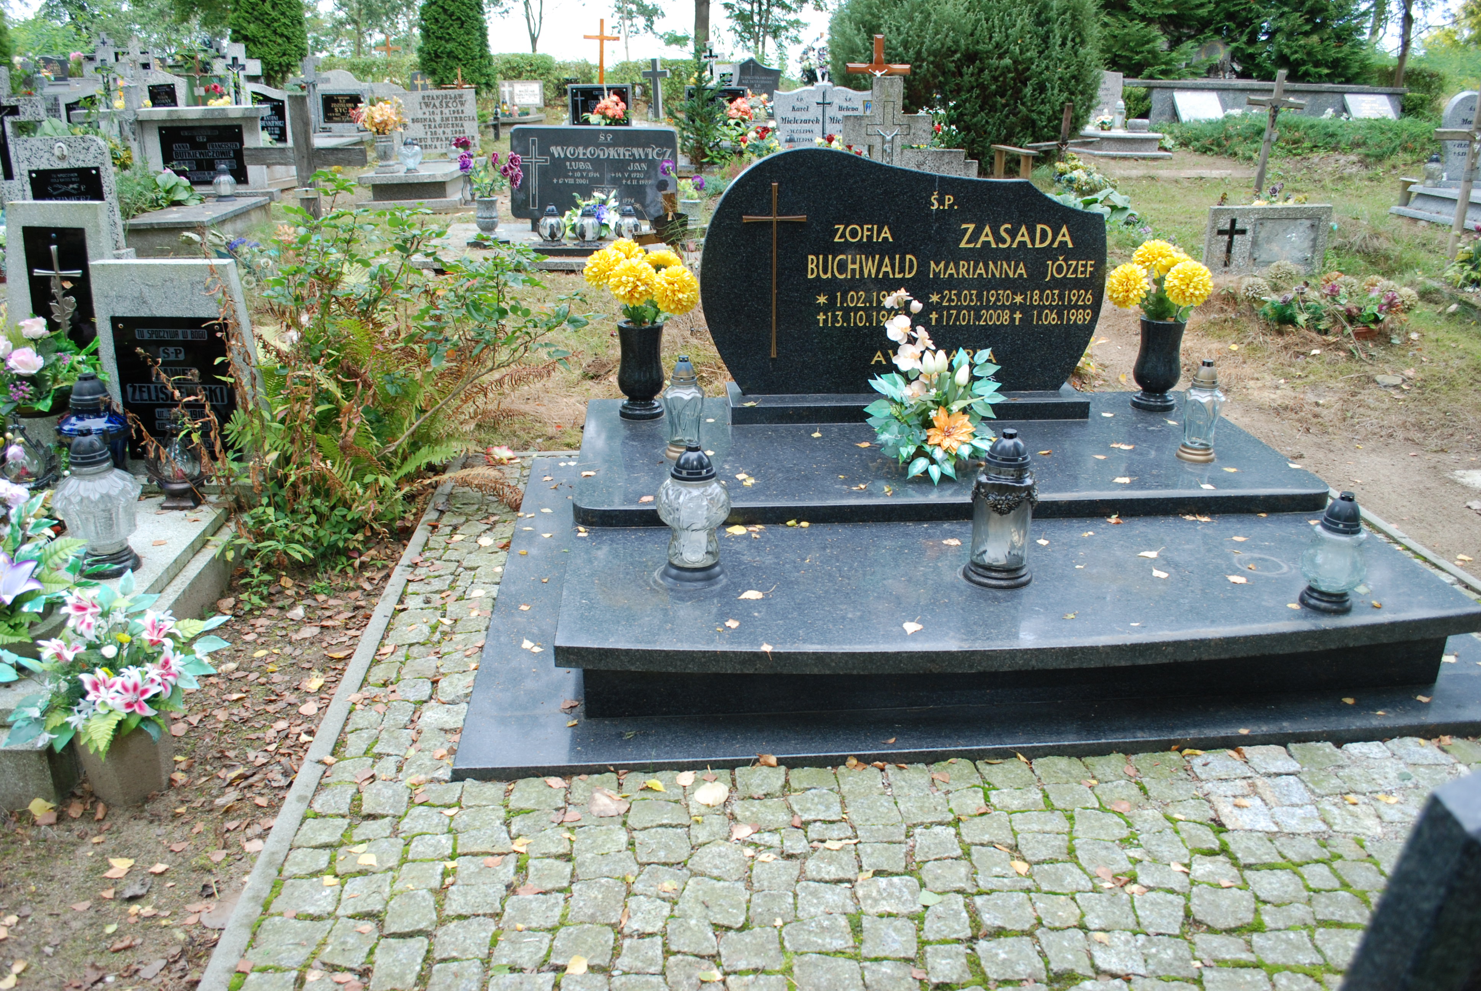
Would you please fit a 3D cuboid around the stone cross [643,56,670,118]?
[{"bbox_3d":[-1.215,-5.849,16.000,0.380,0.880,0.120,6,22,14],"label":"stone cross"}]

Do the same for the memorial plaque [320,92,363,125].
[{"bbox_3d":[-4.649,-4.520,13.000,0.460,0.310,0.030,-1,21,-5],"label":"memorial plaque"}]

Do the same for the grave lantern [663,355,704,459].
[{"bbox_3d":[-0.172,-0.264,3.321,0.120,0.295,0.120,-1,21,-5],"label":"grave lantern"}]

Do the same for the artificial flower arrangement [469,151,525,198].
[{"bbox_3d":[-1.831,-2.400,8.300,0.410,0.350,0.320,-1,22,-5],"label":"artificial flower arrangement"}]

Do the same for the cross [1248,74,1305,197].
[{"bbox_3d":[5.795,-3.959,12.200,0.680,1.330,0.090,-1,21,-9],"label":"cross"}]

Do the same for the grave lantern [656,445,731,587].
[{"bbox_3d":[-0.107,0.040,2.558,0.168,0.313,0.168,-1,22,-4],"label":"grave lantern"}]

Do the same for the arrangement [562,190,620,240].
[{"bbox_3d":[-1.060,-1.992,7.900,0.400,0.330,0.300,-1,21,-5],"label":"arrangement"}]

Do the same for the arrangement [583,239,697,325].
[{"bbox_3d":[-0.357,-0.771,4.008,0.430,0.320,0.370,-1,22,-5],"label":"arrangement"}]

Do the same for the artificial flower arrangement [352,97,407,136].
[{"bbox_3d":[-3.344,-3.514,10.300,0.460,0.350,0.380,-1,22,-5],"label":"artificial flower arrangement"}]

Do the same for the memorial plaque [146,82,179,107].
[{"bbox_3d":[-7.276,-5.038,14.000,0.350,0.300,0.030,-1,22,-5],"label":"memorial plaque"}]

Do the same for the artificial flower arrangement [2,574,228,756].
[{"bbox_3d":[-1.345,0.361,2.392,0.450,0.360,0.390,-1,22,-5],"label":"artificial flower arrangement"}]

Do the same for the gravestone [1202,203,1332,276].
[{"bbox_3d":[3.653,-1.770,7.700,0.870,0.500,0.090,-3,21,-9],"label":"gravestone"}]

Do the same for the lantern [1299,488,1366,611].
[{"bbox_3d":[1.529,0.135,2.842,0.150,0.304,0.150,-1,22,-5],"label":"lantern"}]

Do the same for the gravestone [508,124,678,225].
[{"bbox_3d":[-1.112,-2.414,8.350,1.260,0.710,0.100,1,22,2],"label":"gravestone"}]

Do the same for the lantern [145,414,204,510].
[{"bbox_3d":[-1.524,-0.091,2.998,0.160,0.250,0.145,-1,22,-4],"label":"lantern"}]

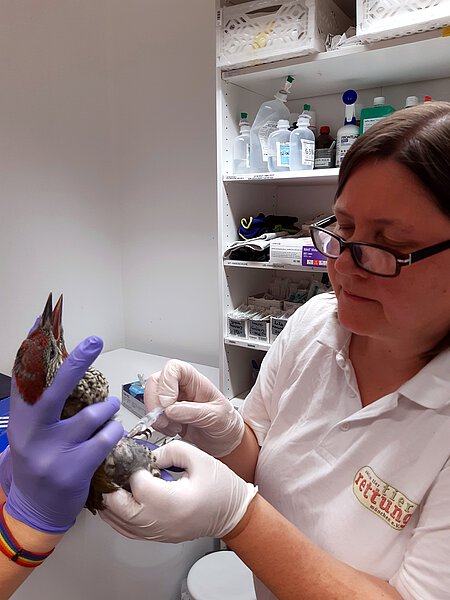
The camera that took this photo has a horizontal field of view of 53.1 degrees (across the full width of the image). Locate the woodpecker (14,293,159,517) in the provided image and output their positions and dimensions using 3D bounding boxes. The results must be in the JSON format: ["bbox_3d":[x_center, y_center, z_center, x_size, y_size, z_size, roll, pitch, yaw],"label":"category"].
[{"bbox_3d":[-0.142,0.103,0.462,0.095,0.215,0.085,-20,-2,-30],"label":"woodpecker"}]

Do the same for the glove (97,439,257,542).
[{"bbox_3d":[-0.046,0.192,0.465,0.150,0.090,0.080,9,13,9],"label":"glove"}]

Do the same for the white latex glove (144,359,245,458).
[{"bbox_3d":[-0.034,0.124,0.525,0.120,0.080,0.080,38,10,-6],"label":"white latex glove"}]

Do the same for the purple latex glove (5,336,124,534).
[{"bbox_3d":[-0.157,0.131,0.445,0.100,0.175,0.085,14,-7,11],"label":"purple latex glove"}]

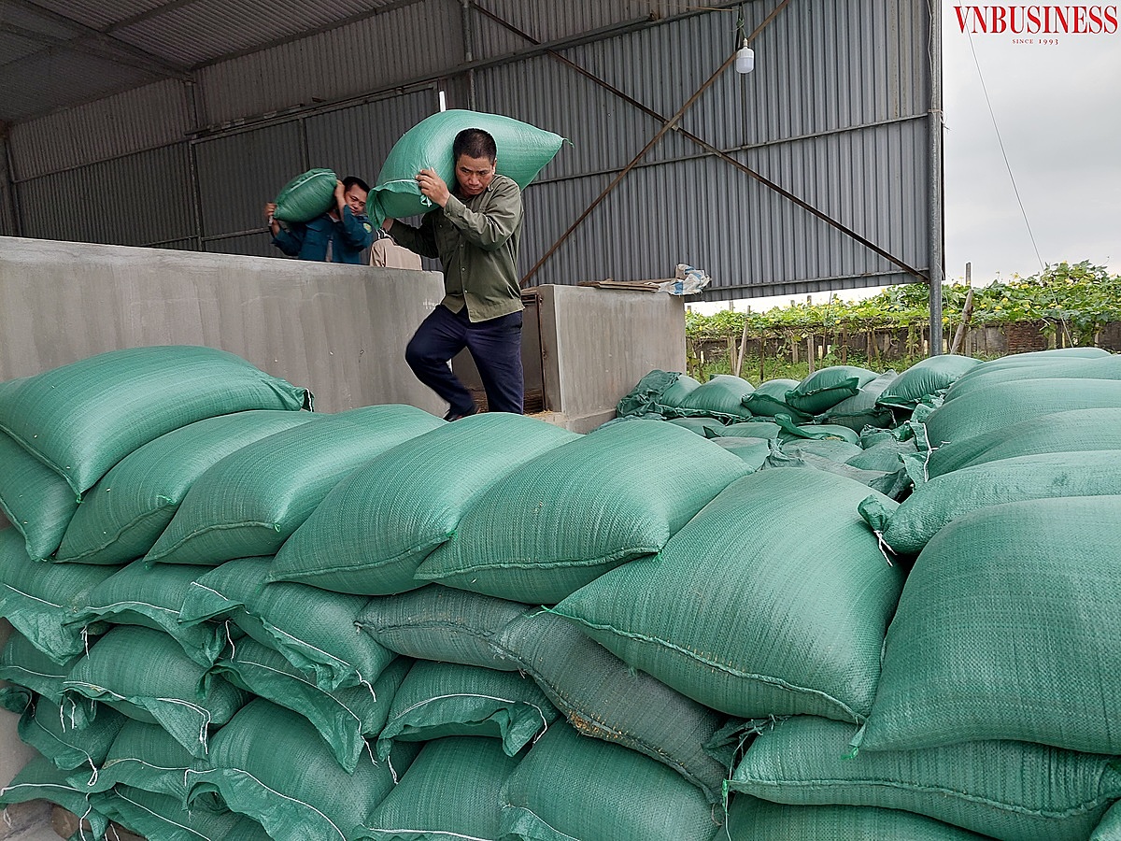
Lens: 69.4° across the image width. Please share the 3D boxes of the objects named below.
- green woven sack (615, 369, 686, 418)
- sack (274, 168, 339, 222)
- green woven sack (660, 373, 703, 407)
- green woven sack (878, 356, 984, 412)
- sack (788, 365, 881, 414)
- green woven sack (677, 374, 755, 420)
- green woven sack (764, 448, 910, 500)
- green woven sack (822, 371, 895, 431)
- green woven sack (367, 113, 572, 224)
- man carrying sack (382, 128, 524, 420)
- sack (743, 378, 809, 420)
[{"bbox_3d":[0.568,-0.186,5.050,0.420,0.270,0.500,0,6,28],"label":"green woven sack"},{"bbox_3d":[-1.698,-1.505,5.400,0.440,0.270,0.680,-32,19,-6],"label":"sack"},{"bbox_3d":[0.809,-0.189,5.250,0.430,0.250,0.660,0,6,28],"label":"green woven sack"},{"bbox_3d":[2.053,-0.231,4.420,0.430,0.250,0.660,0,6,28],"label":"green woven sack"},{"bbox_3d":[1.583,-0.197,4.660,0.430,0.240,0.660,-12,1,29],"label":"sack"},{"bbox_3d":[0.972,-0.159,5.000,0.430,0.250,0.660,0,6,28],"label":"green woven sack"},{"bbox_3d":[1.150,0.226,3.350,0.580,0.210,0.420,0,6,28],"label":"green woven sack"},{"bbox_3d":[1.706,-0.138,4.600,0.430,0.250,0.660,0,6,28],"label":"green woven sack"},{"bbox_3d":[-0.364,-1.014,3.240,0.420,0.350,0.760,2,22,43],"label":"green woven sack"},{"bbox_3d":[-0.379,-0.385,3.300,0.520,1.500,0.580,0,6,30],"label":"man carrying sack"},{"bbox_3d":[1.293,-0.145,4.820,0.430,0.240,0.660,0,6,28],"label":"sack"}]

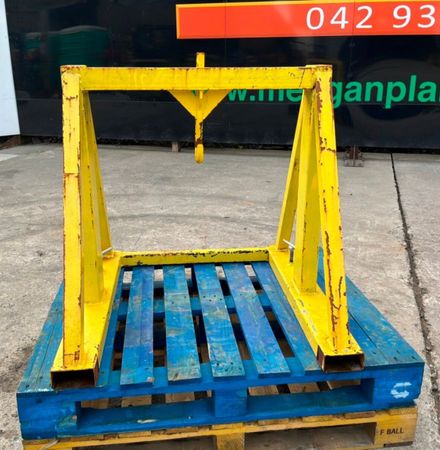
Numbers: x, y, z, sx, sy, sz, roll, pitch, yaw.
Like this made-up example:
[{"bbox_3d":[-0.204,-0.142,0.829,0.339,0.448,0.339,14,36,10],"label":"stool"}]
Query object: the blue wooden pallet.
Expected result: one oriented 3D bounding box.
[{"bbox_3d":[-0.032,0.360,1.911,1.200,0.161,1.000,-2,19,-7],"label":"blue wooden pallet"}]

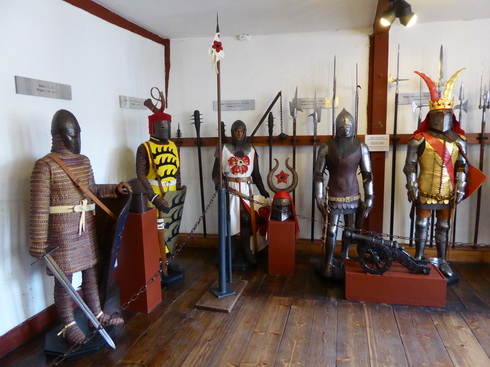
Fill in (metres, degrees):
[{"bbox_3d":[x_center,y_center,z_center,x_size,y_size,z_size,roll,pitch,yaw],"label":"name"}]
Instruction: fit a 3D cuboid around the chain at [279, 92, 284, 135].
[{"bbox_3d":[0.450,-0.852,4.175,0.030,0.519,0.030,1,8,11],"label":"chain"}]

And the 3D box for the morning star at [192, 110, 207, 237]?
[{"bbox_3d":[-0.601,-0.107,4.652,0.150,1.752,0.150,-1,8,15],"label":"morning star"}]

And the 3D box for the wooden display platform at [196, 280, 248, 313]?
[{"bbox_3d":[-0.214,1.114,3.413,0.323,0.025,0.598,1,9,15],"label":"wooden display platform"}]

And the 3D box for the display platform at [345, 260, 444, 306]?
[{"bbox_3d":[1.424,0.953,3.335,0.857,0.263,0.423,1,8,11],"label":"display platform"}]

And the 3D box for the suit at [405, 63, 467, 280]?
[{"bbox_3d":[2.065,-0.114,3.729,0.610,2.196,0.450,1,9,15],"label":"suit"}]

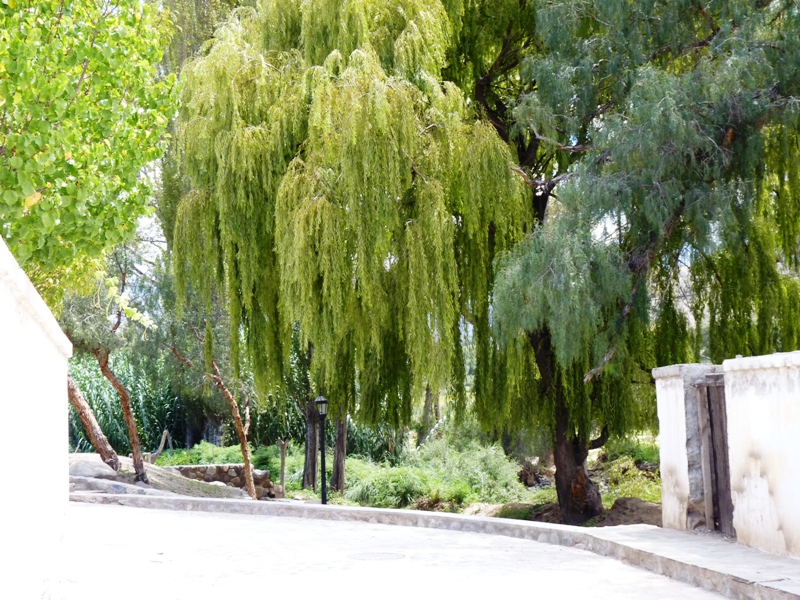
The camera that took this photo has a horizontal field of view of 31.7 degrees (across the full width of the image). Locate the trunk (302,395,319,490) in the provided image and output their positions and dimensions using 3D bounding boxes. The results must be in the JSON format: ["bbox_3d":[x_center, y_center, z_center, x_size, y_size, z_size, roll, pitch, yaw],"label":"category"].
[{"bbox_3d":[-1.663,2.685,26.200,0.290,1.720,0.290,-2,-5,0],"label":"trunk"}]

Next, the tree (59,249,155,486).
[{"bbox_3d":[-5.625,1.230,27.300,1.750,4.600,1.700,-2,-5,0],"label":"tree"}]

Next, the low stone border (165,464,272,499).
[{"bbox_3d":[-3.290,3.309,25.700,1.950,0.620,0.550,-1,-5,-8],"label":"low stone border"}]

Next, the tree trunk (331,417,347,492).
[{"bbox_3d":[-1.134,2.849,26.000,0.280,1.400,0.280,-2,-5,0],"label":"tree trunk"}]

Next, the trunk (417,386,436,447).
[{"bbox_3d":[0.639,2.810,34.000,0.440,1.450,0.360,-2,-5,0],"label":"trunk"}]

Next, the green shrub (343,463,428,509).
[{"bbox_3d":[-0.211,2.910,22.000,1.300,0.680,1.100,-2,-5,0],"label":"green shrub"}]

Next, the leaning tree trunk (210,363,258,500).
[{"bbox_3d":[-2.864,2.276,24.400,0.800,2.400,0.500,-2,-5,0],"label":"leaning tree trunk"}]

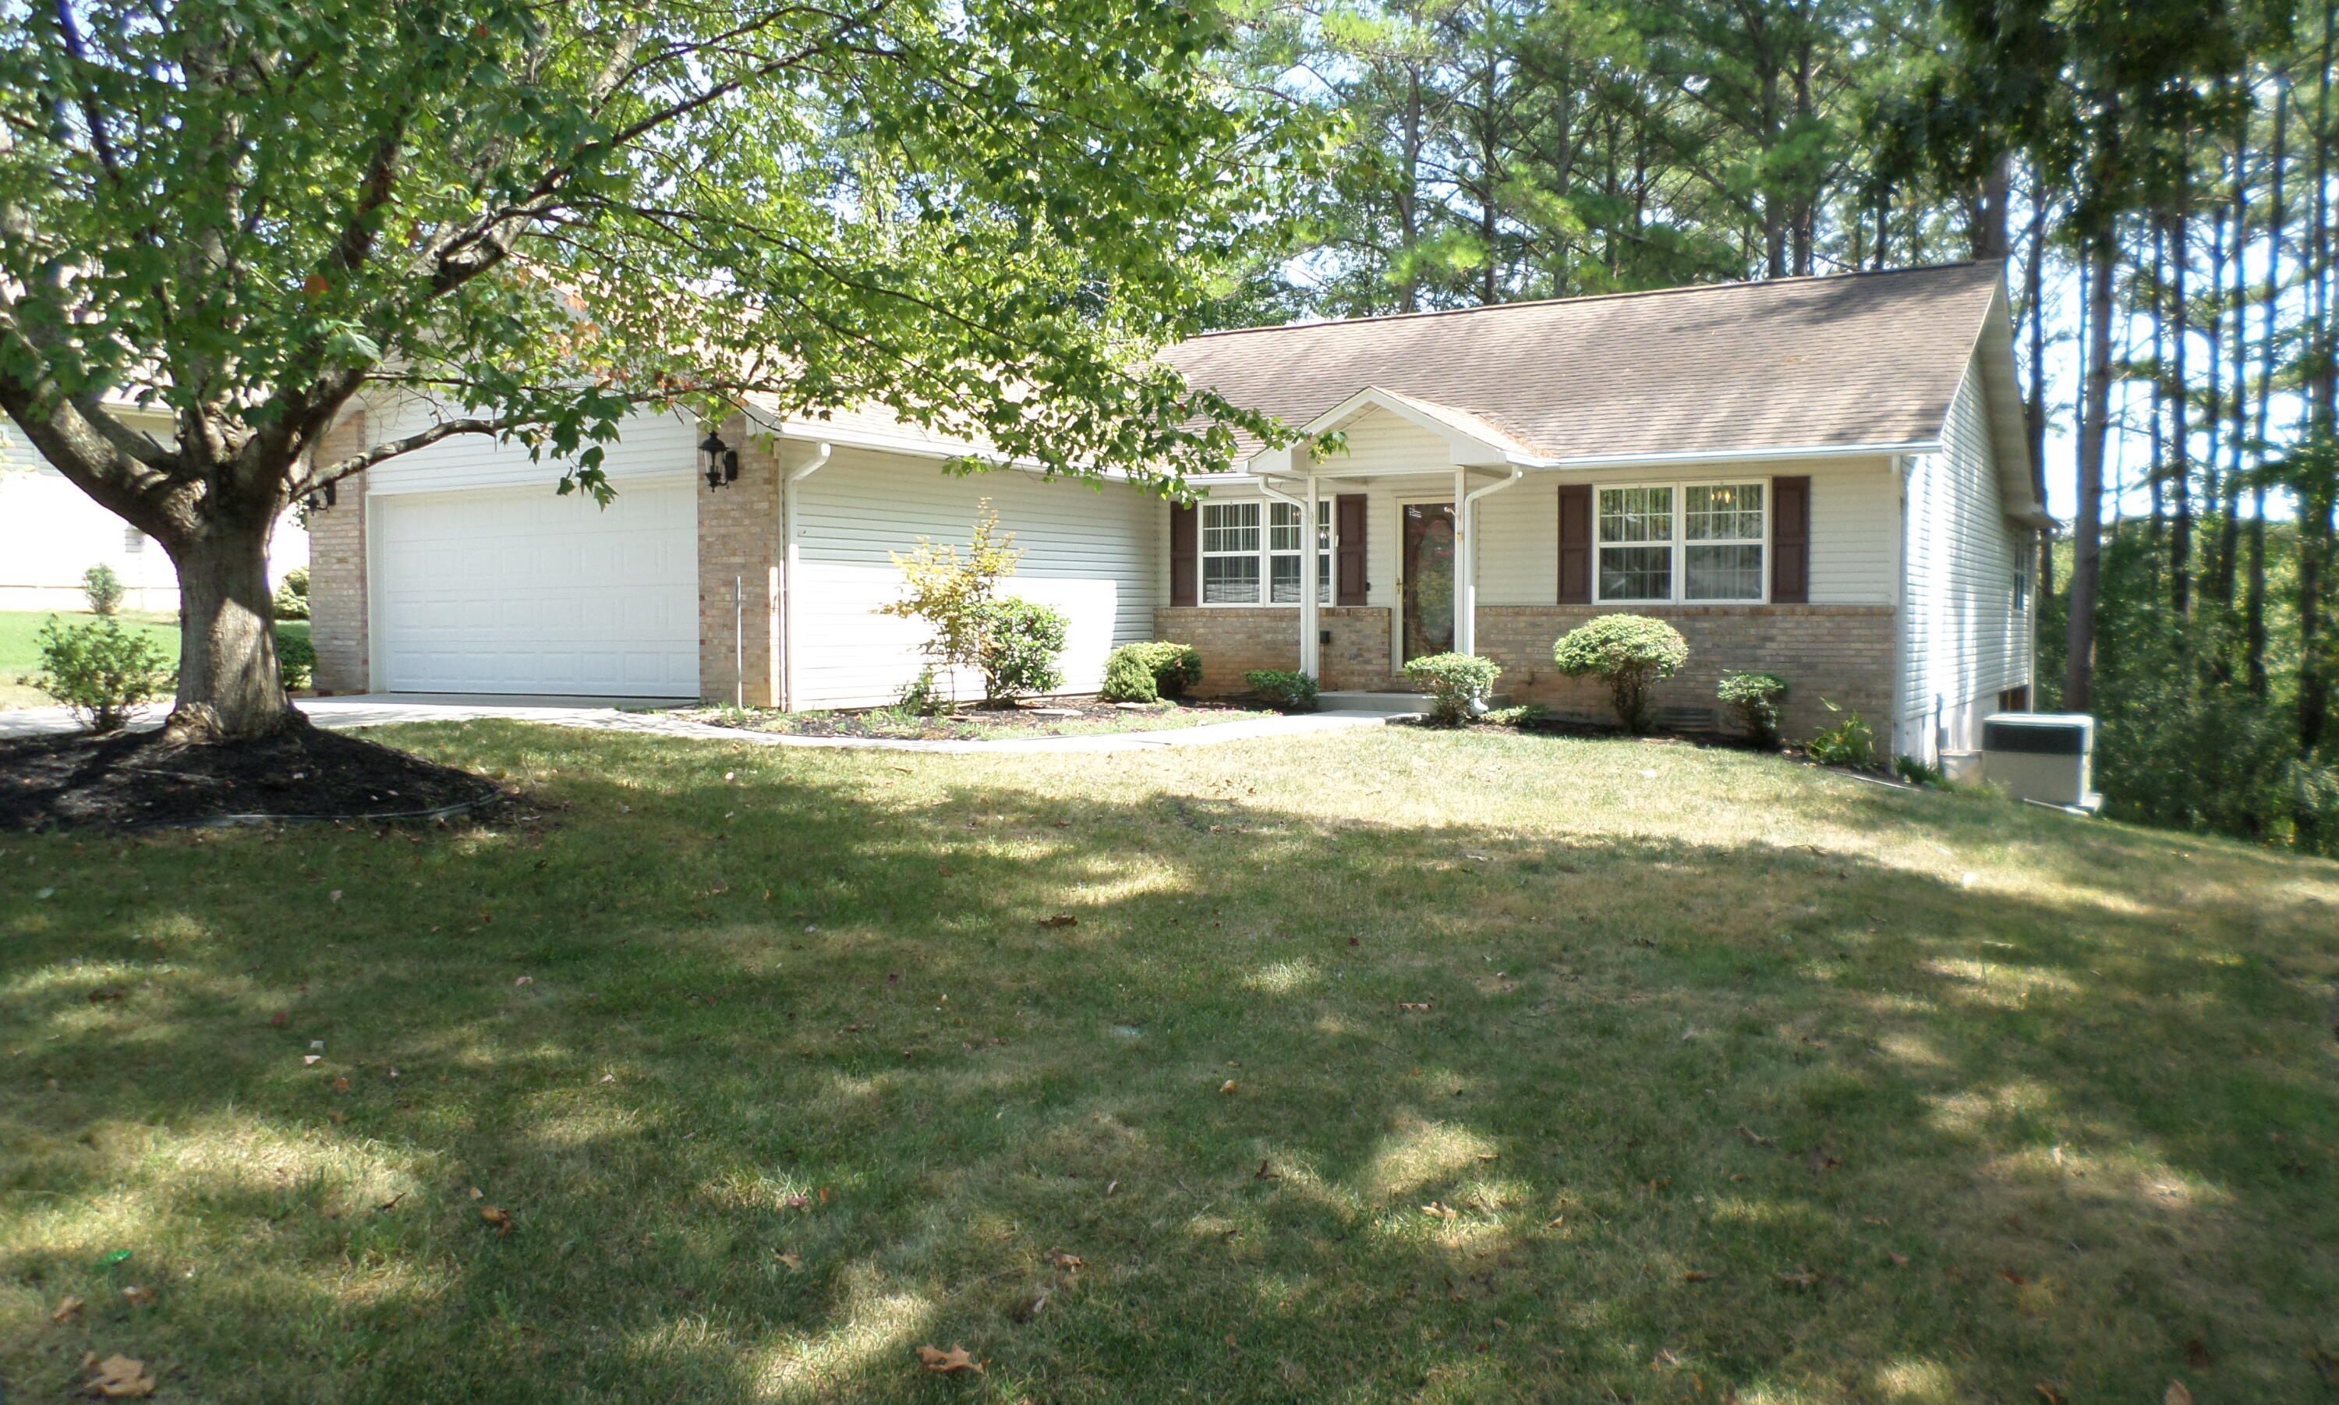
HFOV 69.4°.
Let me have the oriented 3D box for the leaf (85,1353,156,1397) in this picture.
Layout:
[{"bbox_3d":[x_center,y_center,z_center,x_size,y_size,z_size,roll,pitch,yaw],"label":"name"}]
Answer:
[{"bbox_3d":[-1.947,1.249,3.132,0.125,0.035,0.110,-1,3,-32],"label":"leaf"}]

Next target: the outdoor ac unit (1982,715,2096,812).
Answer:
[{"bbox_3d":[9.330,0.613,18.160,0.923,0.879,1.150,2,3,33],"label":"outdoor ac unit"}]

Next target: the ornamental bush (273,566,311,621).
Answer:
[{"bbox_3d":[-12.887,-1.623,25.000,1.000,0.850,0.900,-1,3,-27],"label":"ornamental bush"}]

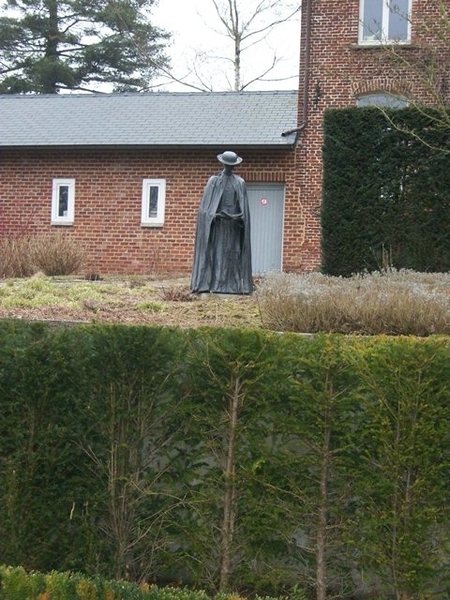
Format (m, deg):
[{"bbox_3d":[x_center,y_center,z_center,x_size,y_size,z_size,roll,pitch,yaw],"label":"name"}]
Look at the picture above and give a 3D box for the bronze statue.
[{"bbox_3d":[-0.046,-1.086,12.150,0.830,2.000,0.650,2,-1,-15],"label":"bronze statue"}]

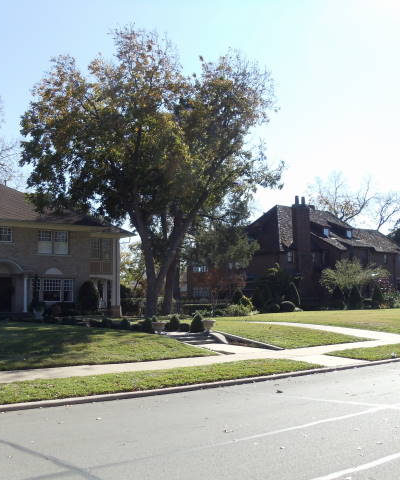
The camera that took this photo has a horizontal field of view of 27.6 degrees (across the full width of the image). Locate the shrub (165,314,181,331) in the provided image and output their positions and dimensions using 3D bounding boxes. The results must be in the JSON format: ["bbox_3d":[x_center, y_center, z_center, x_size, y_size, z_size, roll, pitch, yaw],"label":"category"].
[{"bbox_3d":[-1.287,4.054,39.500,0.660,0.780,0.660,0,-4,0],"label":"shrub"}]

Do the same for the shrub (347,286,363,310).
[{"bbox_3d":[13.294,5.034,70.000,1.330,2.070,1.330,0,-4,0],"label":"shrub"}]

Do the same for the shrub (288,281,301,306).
[{"bbox_3d":[7.493,4.423,64.851,1.200,2.070,1.150,0,-4,7],"label":"shrub"}]

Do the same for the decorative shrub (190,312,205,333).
[{"bbox_3d":[-0.095,3.129,30.853,0.530,0.750,0.520,0,-4,0],"label":"decorative shrub"}]

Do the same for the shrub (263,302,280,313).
[{"bbox_3d":[4.993,4.713,56.807,1.260,0.700,1.150,0,-4,5],"label":"shrub"}]

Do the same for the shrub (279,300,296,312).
[{"bbox_3d":[7.031,5.313,65.000,1.280,0.880,1.280,0,-4,0],"label":"shrub"}]

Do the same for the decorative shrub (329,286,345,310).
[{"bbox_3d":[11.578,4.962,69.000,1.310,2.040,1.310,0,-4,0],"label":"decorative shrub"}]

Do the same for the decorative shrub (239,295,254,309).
[{"bbox_3d":[3.078,4.136,53.842,1.190,1.060,1.100,0,-4,3],"label":"decorative shrub"}]

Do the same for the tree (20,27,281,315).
[{"bbox_3d":[-2.702,-3.845,44.407,14.190,15.970,12.500,0,-4,-4],"label":"tree"}]

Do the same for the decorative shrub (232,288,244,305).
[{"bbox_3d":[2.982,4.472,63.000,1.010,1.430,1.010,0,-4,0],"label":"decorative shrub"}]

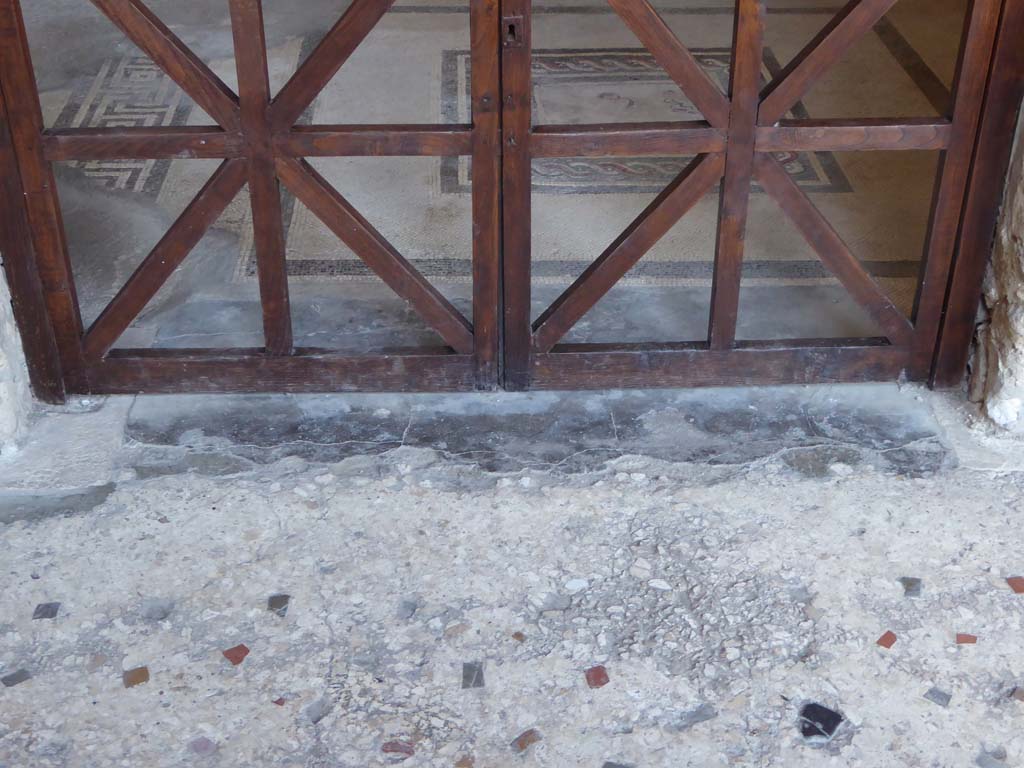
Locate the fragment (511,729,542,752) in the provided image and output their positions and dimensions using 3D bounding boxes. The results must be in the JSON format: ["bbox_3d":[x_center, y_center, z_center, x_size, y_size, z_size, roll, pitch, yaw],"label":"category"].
[{"bbox_3d":[0.021,0.502,1.934,0.050,0.011,0.023,-27,41,-35],"label":"fragment"}]

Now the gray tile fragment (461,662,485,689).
[{"bbox_3d":[-0.056,0.432,2.044,0.032,0.010,0.054,-1,32,-1],"label":"gray tile fragment"}]

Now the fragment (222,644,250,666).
[{"bbox_3d":[-0.408,0.409,2.081,0.035,0.010,0.035,-23,39,-31],"label":"fragment"}]

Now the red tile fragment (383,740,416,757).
[{"bbox_3d":[-0.155,0.507,1.925,0.046,0.010,0.024,5,33,7],"label":"red tile fragment"}]

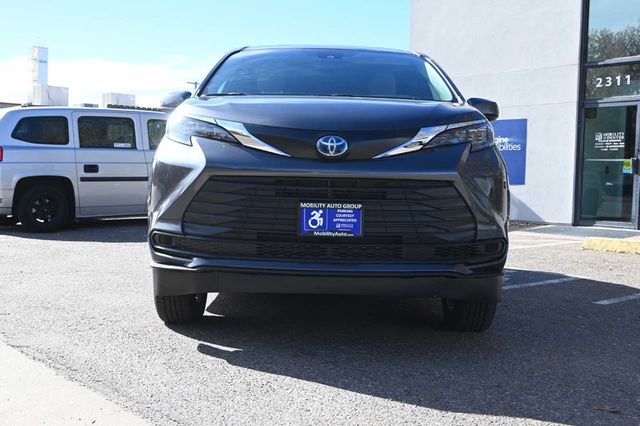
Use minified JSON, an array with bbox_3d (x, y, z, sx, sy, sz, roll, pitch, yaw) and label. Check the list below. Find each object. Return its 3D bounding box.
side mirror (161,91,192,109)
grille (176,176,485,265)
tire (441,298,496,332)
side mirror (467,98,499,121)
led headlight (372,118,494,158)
[{"bbox_3d":[-0.968,-0.741,4.944,0.250,0.170,0.170,1,4,0],"label":"side mirror"},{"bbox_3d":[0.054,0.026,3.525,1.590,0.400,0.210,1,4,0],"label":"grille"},{"bbox_3d":[0.903,0.325,4.380,0.240,0.735,0.735,1,4,0],"label":"tire"},{"bbox_3d":[1.091,-0.699,4.955,0.250,0.170,0.170,1,4,0],"label":"side mirror"},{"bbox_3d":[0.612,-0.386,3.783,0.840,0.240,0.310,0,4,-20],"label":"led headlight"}]

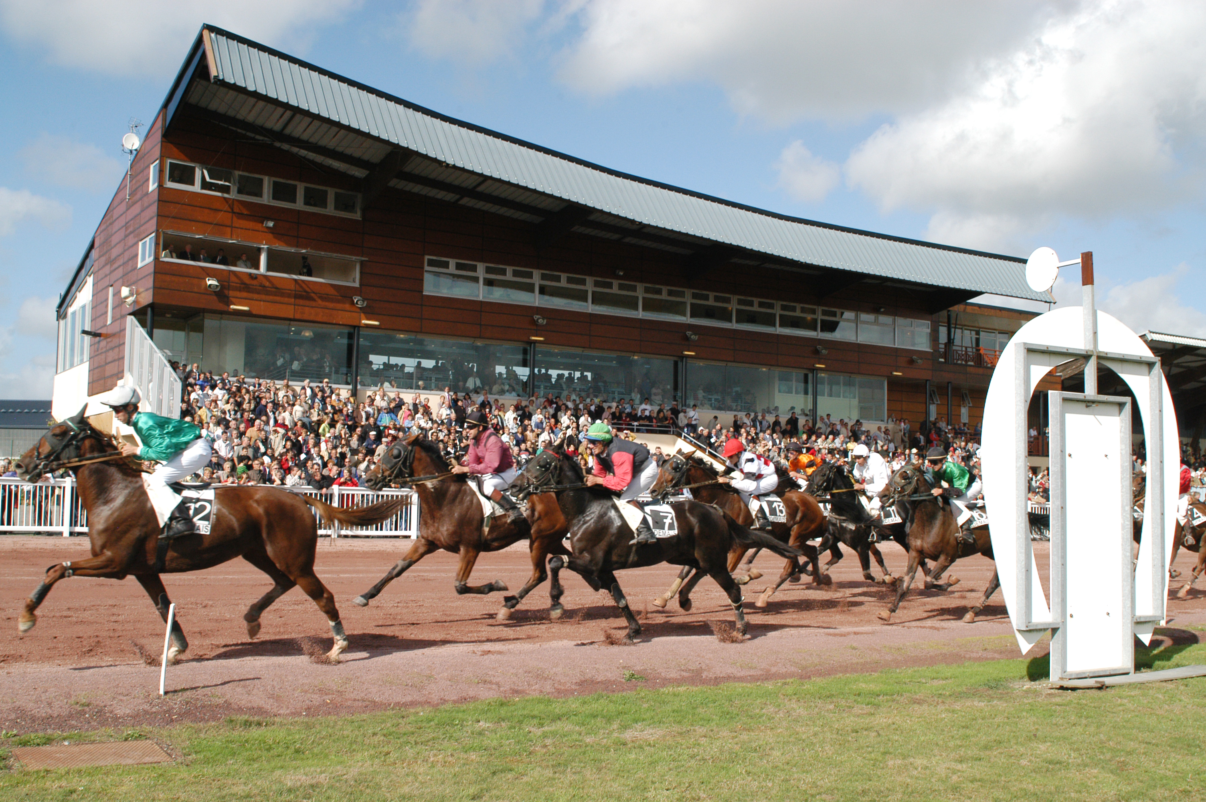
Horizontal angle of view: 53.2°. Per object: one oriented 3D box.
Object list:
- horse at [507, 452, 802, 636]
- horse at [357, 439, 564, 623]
[{"bbox_3d":[0.600,1.403,11.734,3.050,1.810,0.630,3,-5,-27],"label":"horse"},{"bbox_3d":[-1.382,1.400,13.493,2.750,1.996,0.620,4,-5,-33],"label":"horse"}]

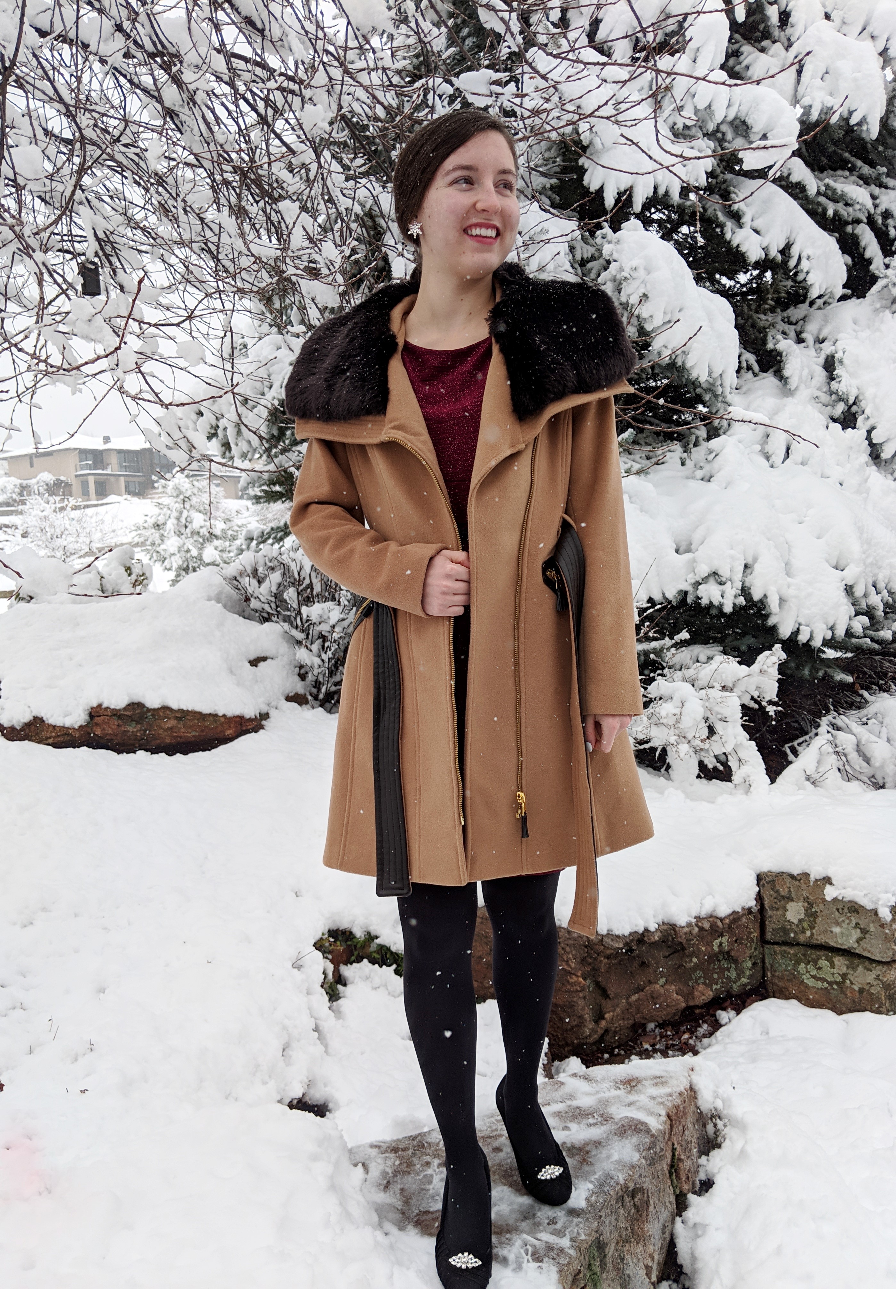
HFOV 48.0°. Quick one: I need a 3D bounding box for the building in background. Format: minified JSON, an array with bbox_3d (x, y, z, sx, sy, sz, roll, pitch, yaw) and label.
[{"bbox_3d":[-40.890,-19.900,115.000,14.000,7.000,19.000,-8,10,-39],"label":"building in background"}]

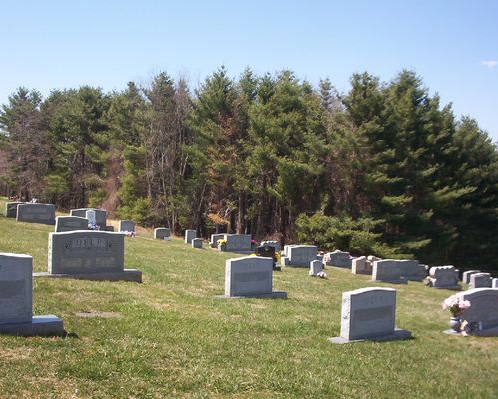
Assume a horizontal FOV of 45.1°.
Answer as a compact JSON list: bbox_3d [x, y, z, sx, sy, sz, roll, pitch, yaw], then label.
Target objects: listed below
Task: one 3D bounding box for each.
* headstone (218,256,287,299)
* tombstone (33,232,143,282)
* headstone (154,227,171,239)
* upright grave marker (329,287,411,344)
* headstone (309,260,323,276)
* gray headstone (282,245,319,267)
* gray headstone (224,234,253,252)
[{"bbox_3d":[0.016,1.276,9.611,1.210,0.692,0.320,-1,4,-31],"label":"headstone"},{"bbox_3d":[-2.416,0.870,8.973,1.620,0.764,0.320,0,3,-29],"label":"tombstone"},{"bbox_3d":[-3.457,1.379,24.000,0.600,0.470,0.200,0,4,-30],"label":"headstone"},{"bbox_3d":[1.607,1.533,8.020,1.250,0.703,0.310,0,4,-29],"label":"upright grave marker"},{"bbox_3d":[1.874,1.913,16.700,0.360,0.410,0.170,0,4,-30],"label":"headstone"},{"bbox_3d":[1.711,1.802,19.000,1.020,0.630,0.210,0,4,-30],"label":"gray headstone"},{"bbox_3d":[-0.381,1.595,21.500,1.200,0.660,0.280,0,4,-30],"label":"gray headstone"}]

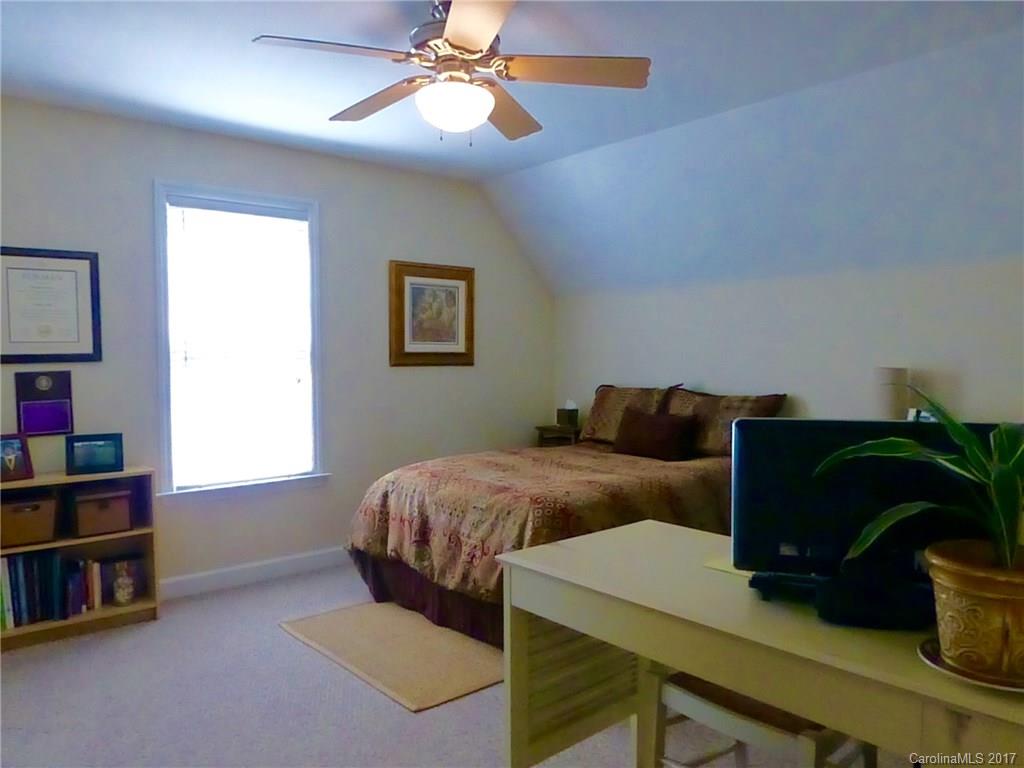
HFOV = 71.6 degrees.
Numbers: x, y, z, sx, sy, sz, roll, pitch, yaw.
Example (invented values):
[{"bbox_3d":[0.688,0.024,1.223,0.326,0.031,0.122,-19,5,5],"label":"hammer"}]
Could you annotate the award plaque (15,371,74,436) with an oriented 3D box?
[{"bbox_3d":[-2.194,0.092,3.338,0.225,0.300,0.025,-2,3,-42],"label":"award plaque"}]

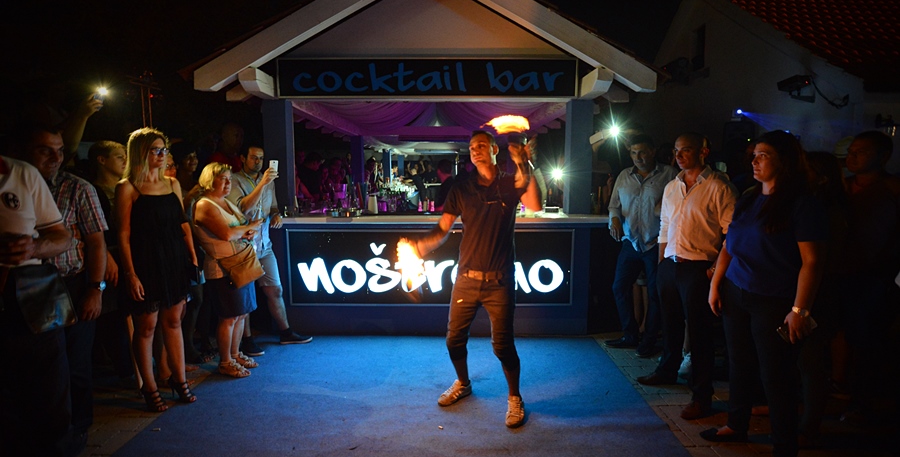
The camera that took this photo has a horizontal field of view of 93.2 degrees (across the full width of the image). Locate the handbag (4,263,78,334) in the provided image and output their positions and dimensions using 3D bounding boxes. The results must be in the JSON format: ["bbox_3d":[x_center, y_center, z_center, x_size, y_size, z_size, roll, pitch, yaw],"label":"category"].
[{"bbox_3d":[-1.740,0.297,1.797,0.100,0.270,0.210,6,9,40],"label":"handbag"}]

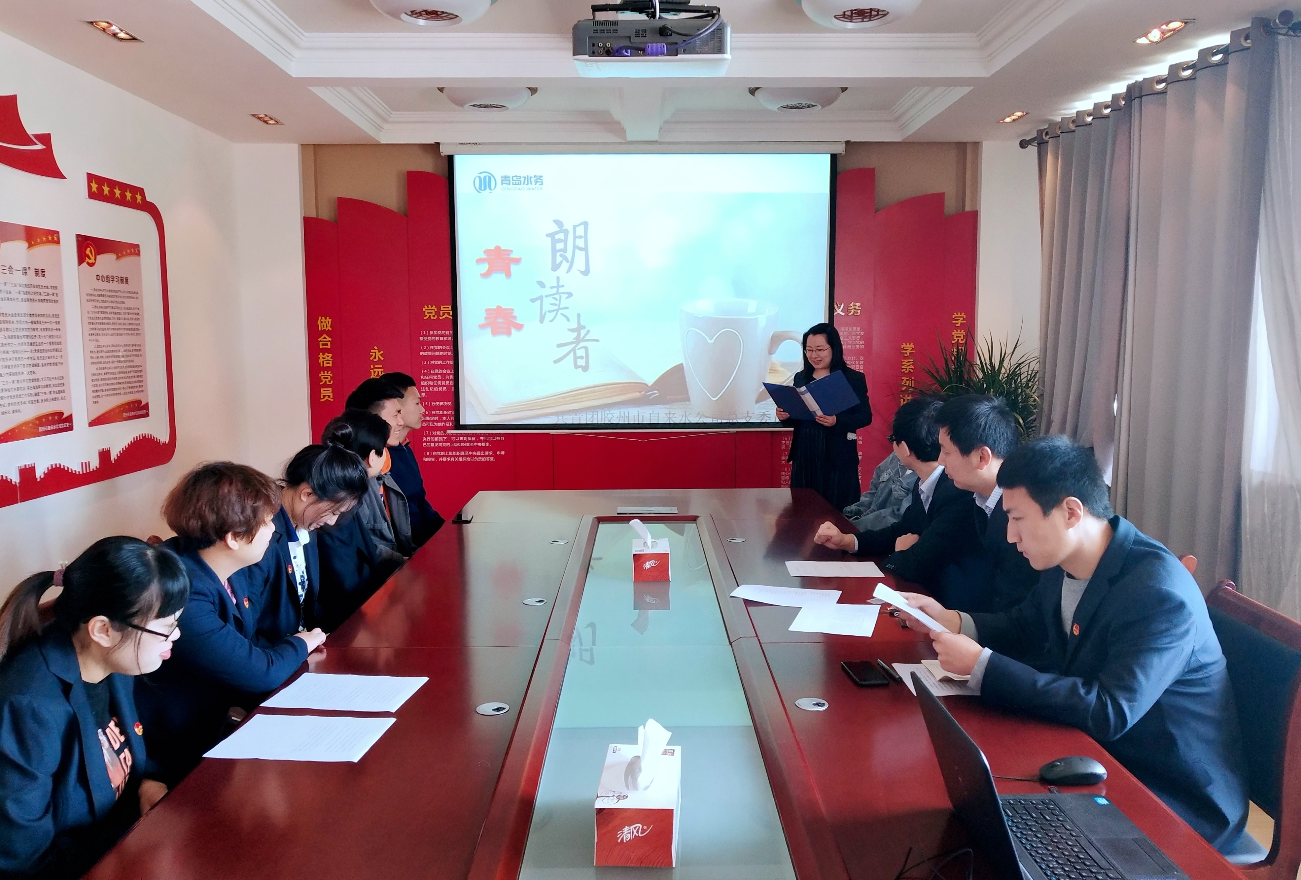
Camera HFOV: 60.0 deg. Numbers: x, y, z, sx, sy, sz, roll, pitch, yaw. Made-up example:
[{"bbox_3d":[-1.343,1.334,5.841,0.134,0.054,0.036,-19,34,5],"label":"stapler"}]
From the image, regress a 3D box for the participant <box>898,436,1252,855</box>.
[{"bbox_3d":[0.840,0.659,2.180,0.700,1.334,0.550,-2,6,-16],"label":"participant"}]

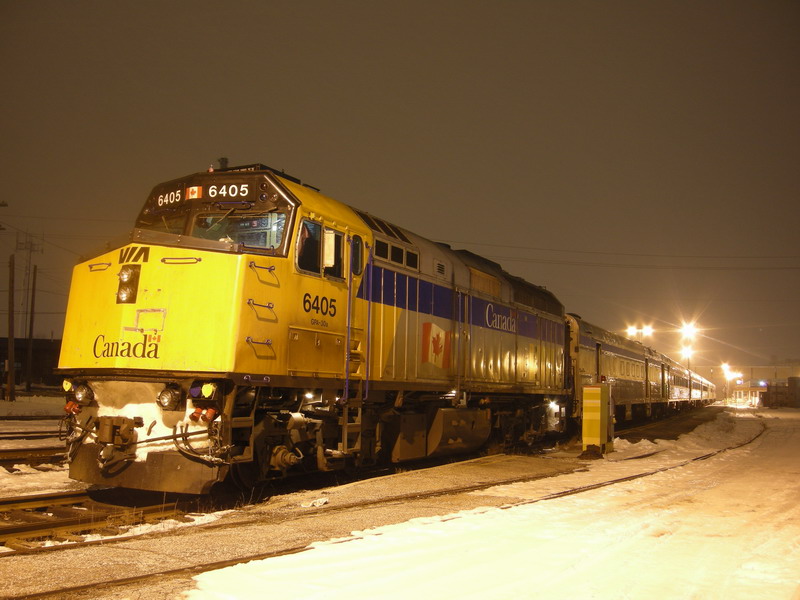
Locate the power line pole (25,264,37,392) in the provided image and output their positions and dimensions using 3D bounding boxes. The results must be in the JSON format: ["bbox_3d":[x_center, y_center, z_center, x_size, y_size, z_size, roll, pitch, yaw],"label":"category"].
[{"bbox_3d":[-32.082,2.420,72.588,0.310,11.060,0.310,-2,-7,26],"label":"power line pole"}]

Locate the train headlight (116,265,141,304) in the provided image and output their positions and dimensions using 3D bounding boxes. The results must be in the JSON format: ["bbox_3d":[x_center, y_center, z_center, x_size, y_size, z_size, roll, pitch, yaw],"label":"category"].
[{"bbox_3d":[-3.549,-0.199,10.900,0.310,0.500,0.130,-2,-7,26],"label":"train headlight"}]

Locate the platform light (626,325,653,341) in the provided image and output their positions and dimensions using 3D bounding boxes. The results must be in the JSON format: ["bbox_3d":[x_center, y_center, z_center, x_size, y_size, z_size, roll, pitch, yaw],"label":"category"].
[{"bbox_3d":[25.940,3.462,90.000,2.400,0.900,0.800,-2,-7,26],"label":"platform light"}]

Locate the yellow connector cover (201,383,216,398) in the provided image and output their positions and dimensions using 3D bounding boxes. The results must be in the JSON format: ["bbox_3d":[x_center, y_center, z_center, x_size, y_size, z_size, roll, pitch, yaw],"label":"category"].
[{"bbox_3d":[-2.388,1.133,10.366,0.170,0.180,0.120,-2,-7,26],"label":"yellow connector cover"}]

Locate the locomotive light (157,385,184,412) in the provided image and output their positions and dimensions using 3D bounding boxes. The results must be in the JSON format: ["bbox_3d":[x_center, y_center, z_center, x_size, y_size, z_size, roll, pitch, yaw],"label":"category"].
[{"bbox_3d":[-2.892,1.233,10.432,0.260,0.290,0.210,-2,-7,26],"label":"locomotive light"}]

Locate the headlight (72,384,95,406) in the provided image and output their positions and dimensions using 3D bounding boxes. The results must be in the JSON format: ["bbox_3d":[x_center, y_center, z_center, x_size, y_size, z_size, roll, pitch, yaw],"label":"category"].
[{"bbox_3d":[-4.222,1.264,11.095,0.260,0.290,0.210,-2,-7,26],"label":"headlight"}]

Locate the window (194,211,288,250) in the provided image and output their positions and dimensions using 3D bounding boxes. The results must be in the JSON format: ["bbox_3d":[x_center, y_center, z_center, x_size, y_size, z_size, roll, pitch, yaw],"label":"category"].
[{"bbox_3d":[-2.310,-0.968,11.826,1.370,0.580,0.060,0,-23,10],"label":"window"}]

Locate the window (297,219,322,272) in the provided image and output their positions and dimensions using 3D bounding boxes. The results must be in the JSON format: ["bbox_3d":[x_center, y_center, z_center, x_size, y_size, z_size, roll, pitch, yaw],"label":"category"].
[{"bbox_3d":[-1.311,-0.749,11.970,0.070,0.800,0.670,-2,-7,26],"label":"window"}]

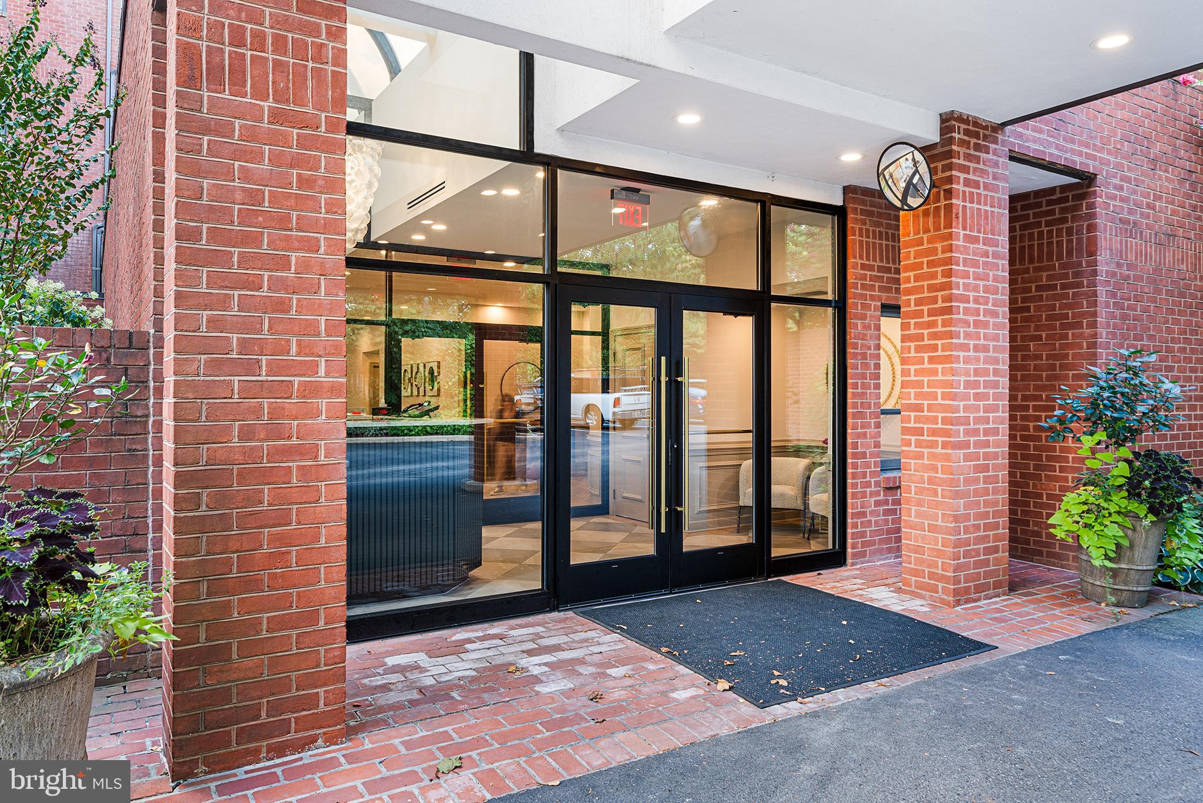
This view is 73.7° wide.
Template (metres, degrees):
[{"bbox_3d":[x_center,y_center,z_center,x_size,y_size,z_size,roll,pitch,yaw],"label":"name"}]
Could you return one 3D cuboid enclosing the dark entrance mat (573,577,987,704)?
[{"bbox_3d":[1.035,1.369,4.883,1.770,0.014,1.870,0,0,-29],"label":"dark entrance mat"}]

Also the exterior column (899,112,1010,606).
[{"bbox_3d":[2.493,-0.277,5.641,0.600,3.300,0.405,0,0,-29],"label":"exterior column"}]

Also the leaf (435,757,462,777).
[{"bbox_3d":[-0.571,1.369,3.020,0.095,0.020,0.125,0,0,-11],"label":"leaf"}]

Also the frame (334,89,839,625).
[{"bbox_3d":[0.217,-0.137,5.660,4.019,3.030,0.150,0,0,-29],"label":"frame"}]

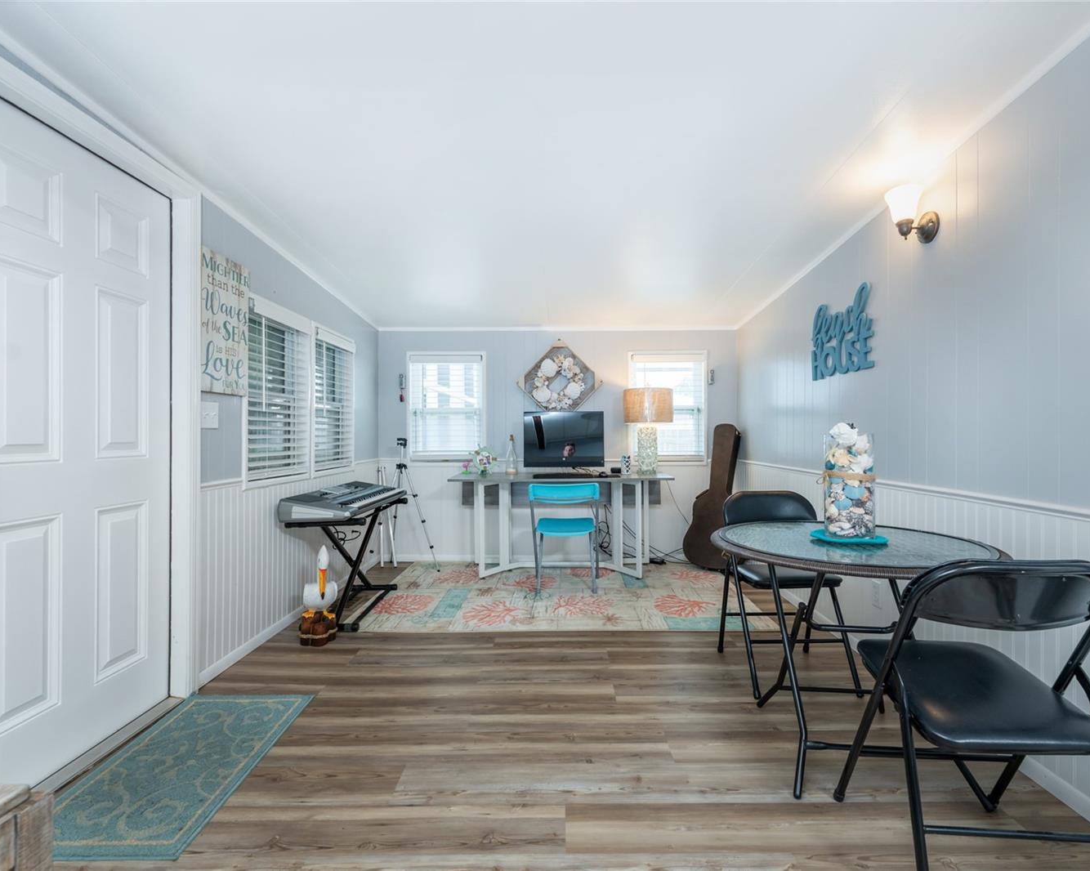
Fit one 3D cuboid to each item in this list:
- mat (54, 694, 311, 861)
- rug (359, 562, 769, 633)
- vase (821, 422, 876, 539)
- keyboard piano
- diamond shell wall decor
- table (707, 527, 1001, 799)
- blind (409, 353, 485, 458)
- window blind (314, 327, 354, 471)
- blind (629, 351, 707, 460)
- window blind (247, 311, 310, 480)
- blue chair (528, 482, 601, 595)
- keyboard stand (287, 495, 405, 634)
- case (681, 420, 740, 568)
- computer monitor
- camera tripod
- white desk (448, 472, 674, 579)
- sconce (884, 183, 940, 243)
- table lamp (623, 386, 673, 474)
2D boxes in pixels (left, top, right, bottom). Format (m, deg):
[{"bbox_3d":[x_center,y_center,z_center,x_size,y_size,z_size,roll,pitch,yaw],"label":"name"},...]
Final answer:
[{"bbox_3d":[-1.185,1.060,1.685,0.510,0.010,0.820,0,0,-1],"label":"mat"},{"bbox_3d":[0.105,1.075,3.535,2.460,0.010,1.530,0,0,2],"label":"rug"},{"bbox_3d":[1.075,0.155,1.797,0.156,0.397,0.156,0,0,2],"label":"vase"},{"bbox_3d":[-1.181,0.392,3.135,0.366,0.120,0.960,0,0,2],"label":"keyboard piano"},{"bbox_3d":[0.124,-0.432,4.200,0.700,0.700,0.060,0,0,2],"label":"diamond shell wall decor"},{"bbox_3d":[1.020,0.710,1.750,0.860,0.710,0.860,0,0,1],"label":"table"},{"bbox_3d":[-0.820,-0.254,4.260,0.635,0.885,0.050,0,0,1],"label":"blind"},{"bbox_3d":[-1.435,-0.225,3.513,0.060,0.914,0.597,0,0,2],"label":"window blind"},{"bbox_3d":[1.017,-0.238,4.200,0.620,0.890,0.060,0,0,2],"label":"blind"},{"bbox_3d":[-1.456,-0.211,2.848,0.060,0.888,0.618,0,0,2],"label":"window blind"},{"bbox_3d":[0.137,0.693,3.590,0.465,0.745,0.455,0,0,1],"label":"blue chair"},{"bbox_3d":[-1.175,0.748,3.130,0.440,0.635,0.800,0,0,1],"label":"keyboard stand"},{"bbox_3d":[1.400,0.485,4.110,0.140,1.140,0.420,17,-9,-43],"label":"case"},{"bbox_3d":[0.150,0.065,4.060,0.640,0.490,0.170,0,0,1],"label":"computer monitor"},{"bbox_3d":[-1.125,0.540,4.050,0.500,1.050,0.500,0,0,1],"label":"camera tripod"},{"bbox_3d":[0.130,0.687,3.970,1.650,0.755,0.530,0,0,1],"label":"white desk"},{"bbox_3d":[1.470,-0.853,2.000,0.165,0.208,0.130,0,0,2],"label":"sconce"},{"bbox_3d":[0.822,-0.042,4.050,0.390,0.700,0.390,0,0,1],"label":"table lamp"}]

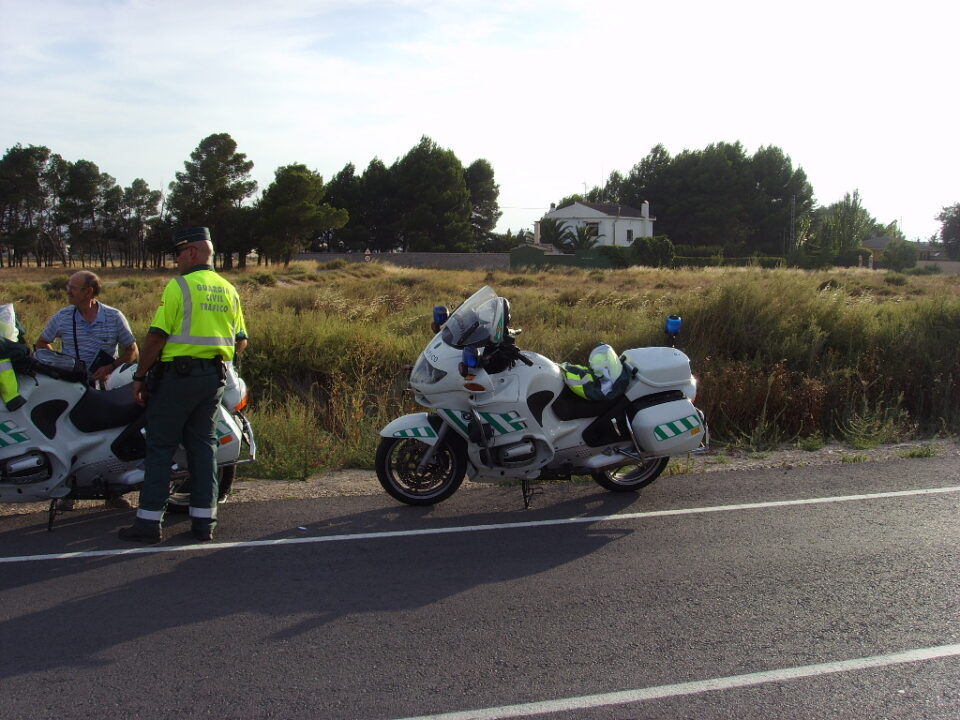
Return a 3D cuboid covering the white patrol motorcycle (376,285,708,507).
[{"bbox_3d":[0.387,0.226,7.262,2.220,1.450,0.920,-2,6,-17],"label":"white patrol motorcycle"}]

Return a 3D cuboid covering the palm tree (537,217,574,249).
[{"bbox_3d":[7.260,-11.420,103.384,3.600,4.100,3.600,0,5,0],"label":"palm tree"}]

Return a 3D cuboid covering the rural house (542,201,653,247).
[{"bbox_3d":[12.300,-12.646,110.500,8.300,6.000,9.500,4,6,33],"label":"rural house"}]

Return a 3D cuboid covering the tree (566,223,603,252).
[{"bbox_3d":[9.758,-10.888,100.421,3.500,3.600,3.500,0,5,0],"label":"tree"}]

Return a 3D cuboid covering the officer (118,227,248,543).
[{"bbox_3d":[-1.739,0.140,6.259,0.600,1.810,0.450,-5,7,-41],"label":"officer"}]

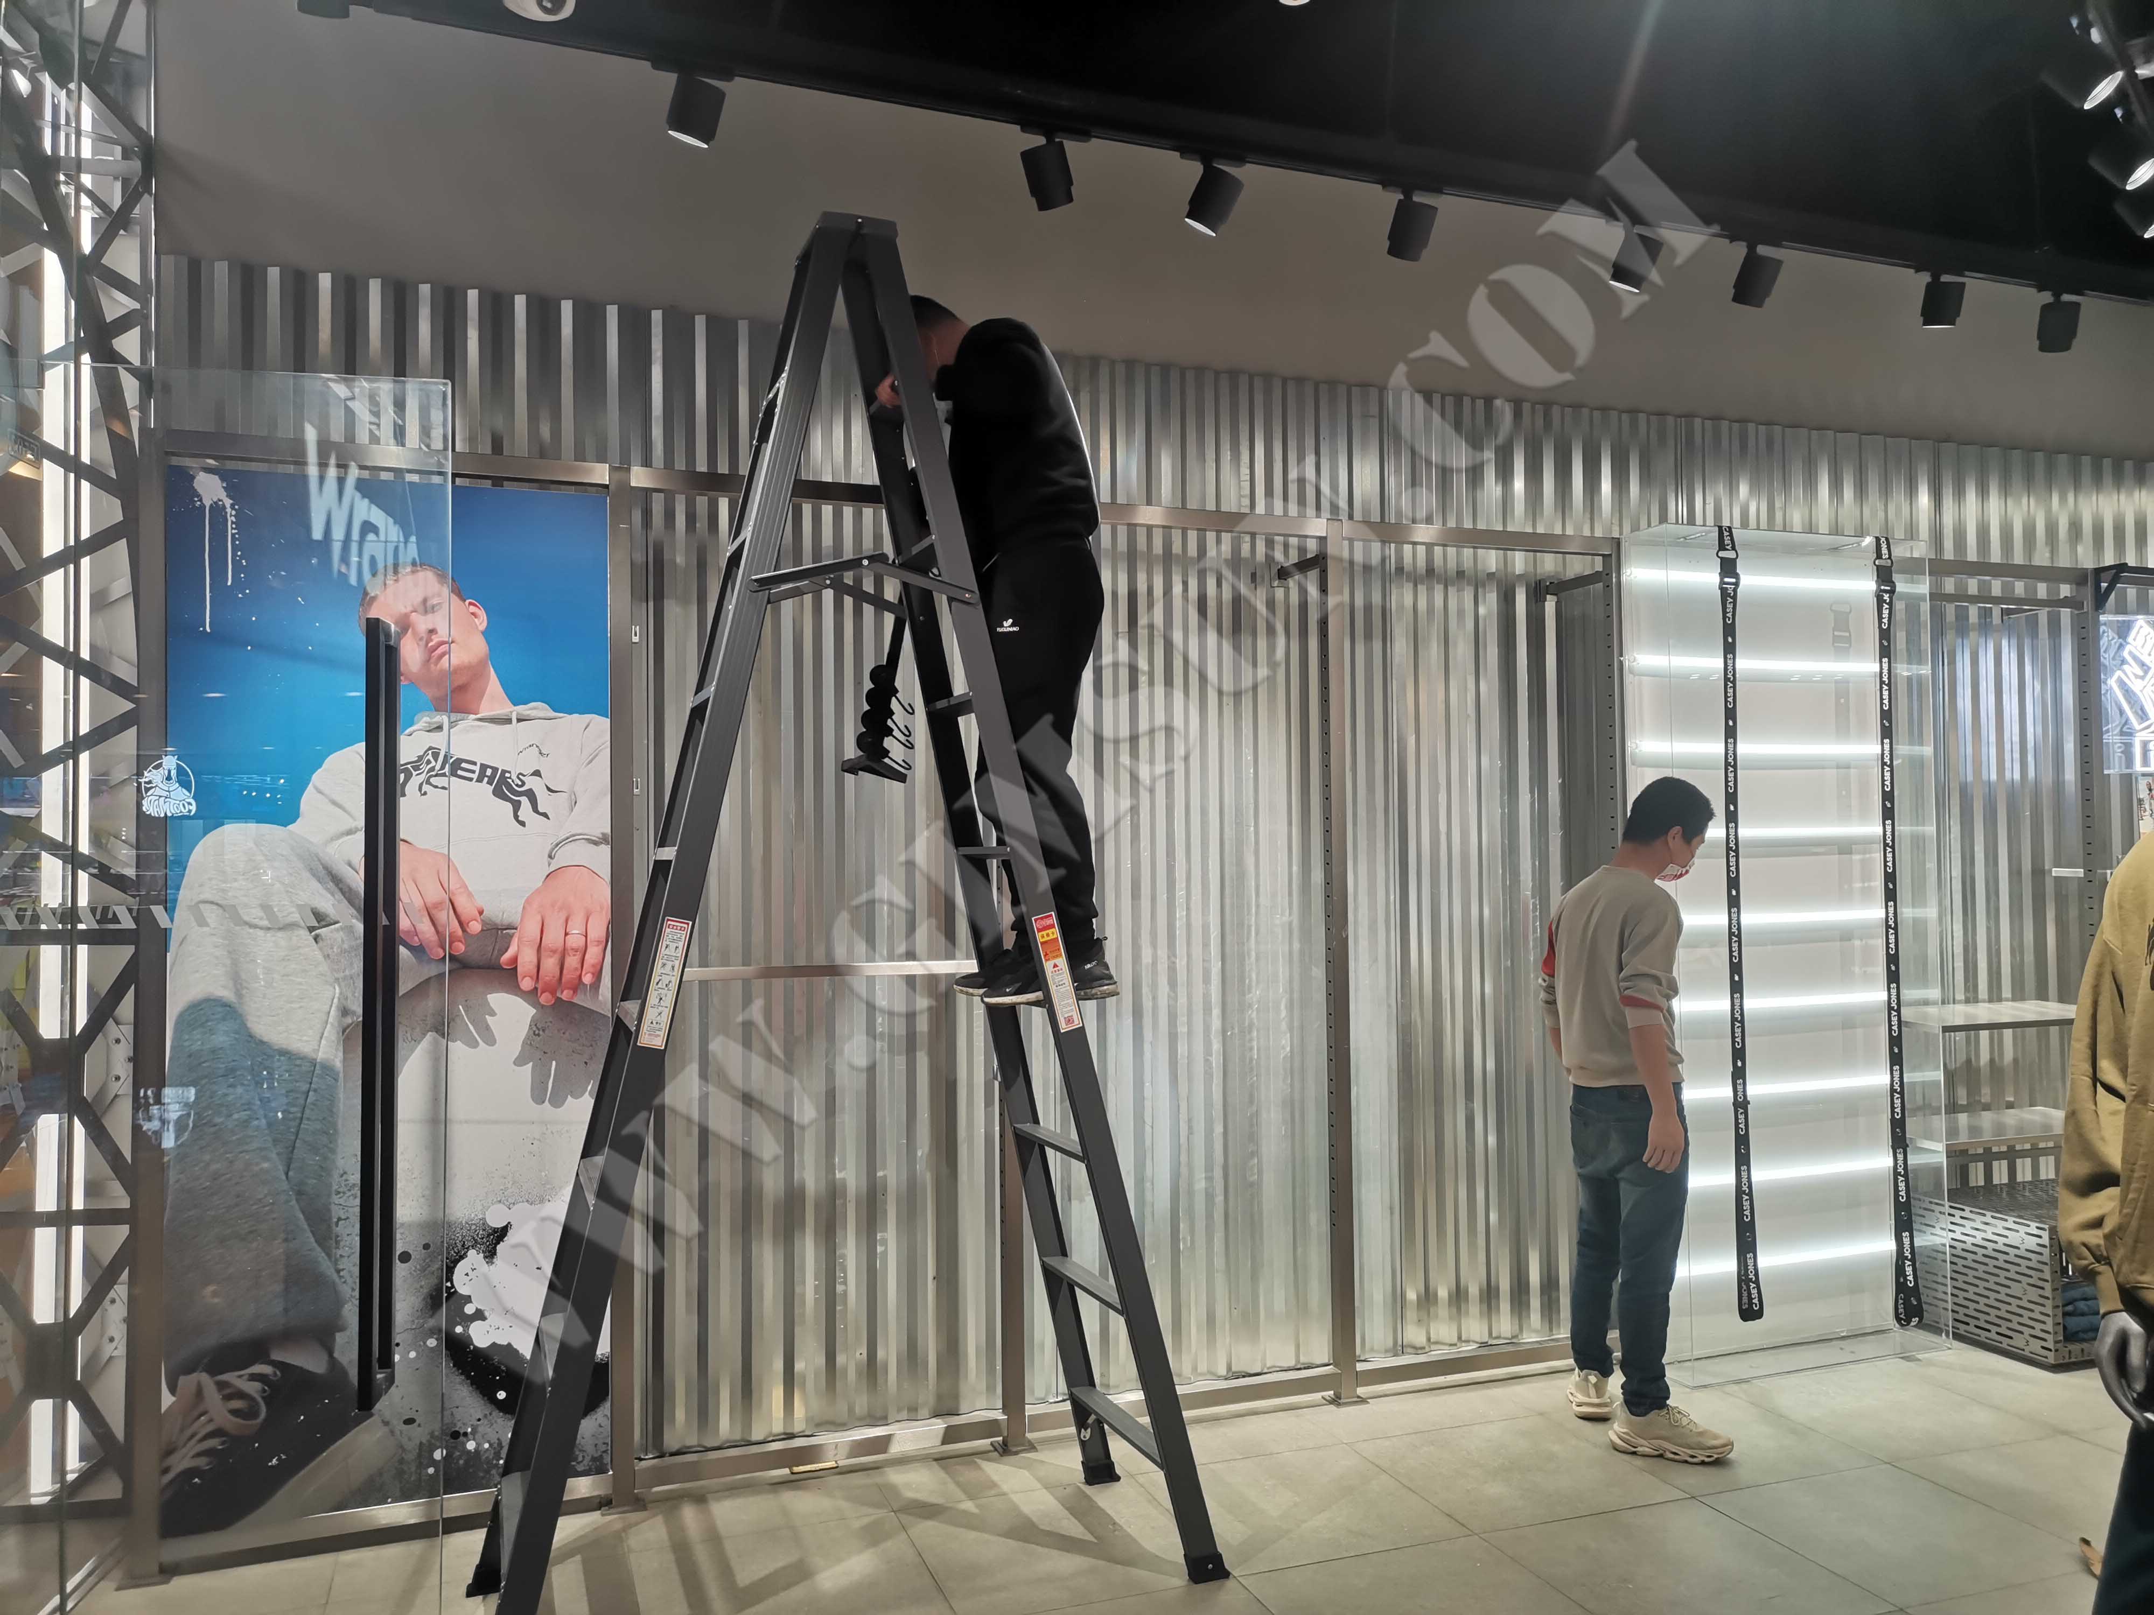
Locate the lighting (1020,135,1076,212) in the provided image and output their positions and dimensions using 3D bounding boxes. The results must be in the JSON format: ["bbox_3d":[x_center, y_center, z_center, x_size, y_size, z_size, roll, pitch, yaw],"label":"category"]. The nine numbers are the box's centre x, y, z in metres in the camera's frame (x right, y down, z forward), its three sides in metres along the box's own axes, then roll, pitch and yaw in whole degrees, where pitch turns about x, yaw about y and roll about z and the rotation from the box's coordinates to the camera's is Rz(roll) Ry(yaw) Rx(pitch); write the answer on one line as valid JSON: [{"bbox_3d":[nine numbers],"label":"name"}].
[{"bbox_3d":[-0.061,-1.362,3.475,0.092,0.135,0.092,-1,28,30],"label":"lighting"}]

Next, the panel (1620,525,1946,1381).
[{"bbox_3d":[2.163,0.420,4.923,0.978,2.482,0.209,0,-2,-19],"label":"panel"}]

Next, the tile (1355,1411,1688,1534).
[{"bbox_3d":[1.083,1.655,4.030,0.600,0.012,0.600,0,-2,-19],"label":"tile"}]

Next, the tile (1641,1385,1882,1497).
[{"bbox_3d":[1.649,1.654,4.227,0.600,0.010,0.600,0,-2,-20],"label":"tile"}]

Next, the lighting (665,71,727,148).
[{"bbox_3d":[-0.758,-1.389,3.224,0.095,0.125,0.095,22,11,31],"label":"lighting"}]

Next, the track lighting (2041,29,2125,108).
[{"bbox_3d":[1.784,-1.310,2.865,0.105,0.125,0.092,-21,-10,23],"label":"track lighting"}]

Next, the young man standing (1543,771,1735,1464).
[{"bbox_3d":[1.485,0.788,4.320,0.400,1.730,0.500,0,-2,-27],"label":"young man standing"}]

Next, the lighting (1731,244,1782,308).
[{"bbox_3d":[1.730,-1.352,4.119,0.092,0.135,0.092,0,30,-24],"label":"lighting"}]

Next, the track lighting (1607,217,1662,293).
[{"bbox_3d":[1.438,-1.409,4.162,0.100,0.155,0.100,31,19,38],"label":"track lighting"}]

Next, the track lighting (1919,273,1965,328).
[{"bbox_3d":[2.314,-1.355,4.330,0.092,0.130,0.092,0,13,-18],"label":"track lighting"}]

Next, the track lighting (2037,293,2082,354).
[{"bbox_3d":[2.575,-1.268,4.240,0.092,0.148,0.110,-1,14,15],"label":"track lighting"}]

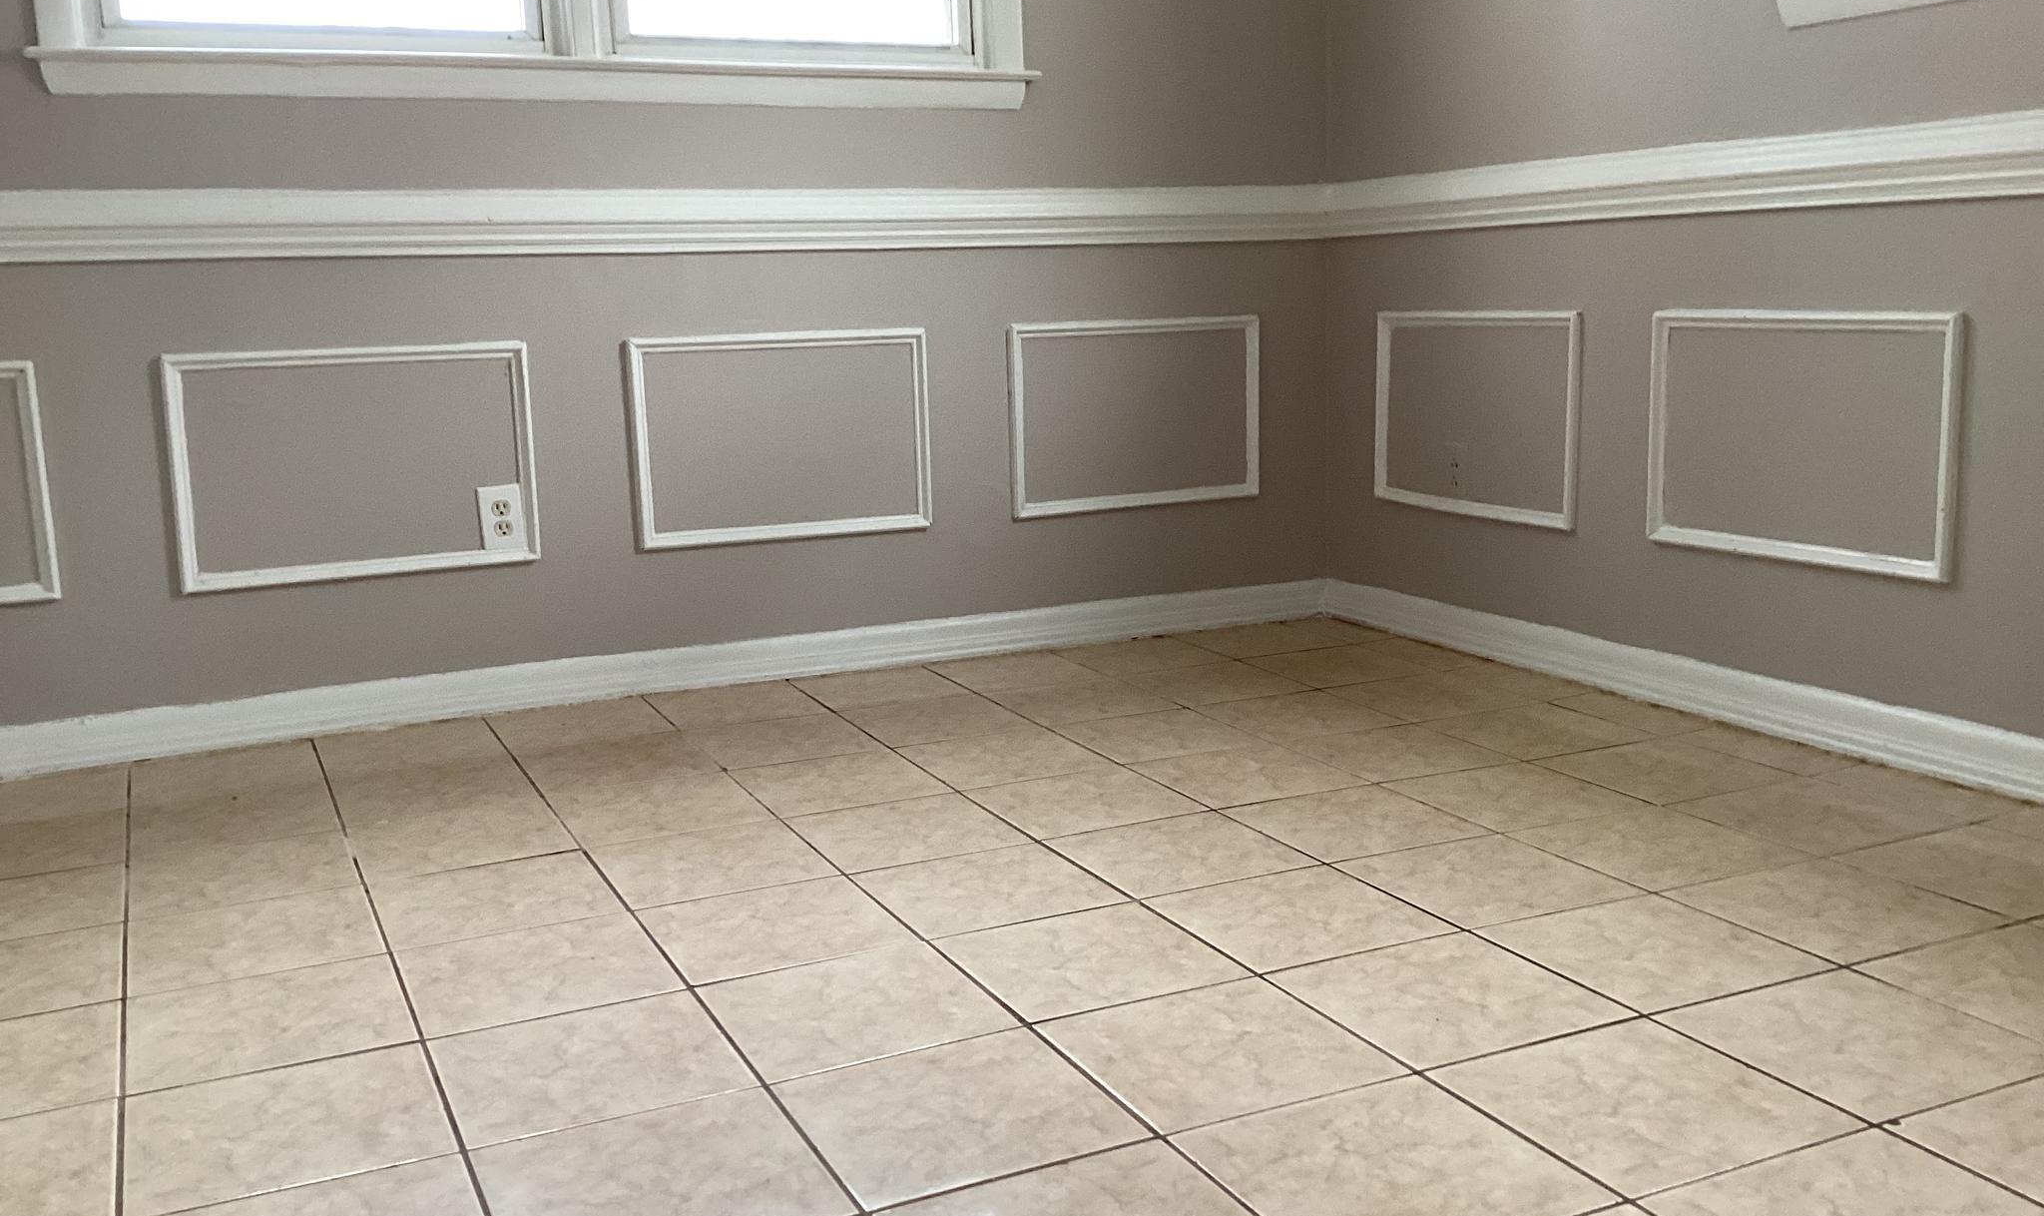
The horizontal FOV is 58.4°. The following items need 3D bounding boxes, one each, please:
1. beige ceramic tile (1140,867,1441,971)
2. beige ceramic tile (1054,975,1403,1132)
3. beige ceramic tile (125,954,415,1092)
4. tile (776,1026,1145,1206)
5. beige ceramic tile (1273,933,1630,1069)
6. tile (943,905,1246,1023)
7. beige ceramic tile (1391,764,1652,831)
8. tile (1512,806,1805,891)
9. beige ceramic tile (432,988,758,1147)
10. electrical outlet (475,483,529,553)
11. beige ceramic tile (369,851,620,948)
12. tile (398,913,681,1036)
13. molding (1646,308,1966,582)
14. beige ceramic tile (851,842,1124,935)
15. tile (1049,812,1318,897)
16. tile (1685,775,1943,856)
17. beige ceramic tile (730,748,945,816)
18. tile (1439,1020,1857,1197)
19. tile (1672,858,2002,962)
[{"bbox_3d":[0.355,0.402,2.361,0.301,0.012,0.301,-6,11,-24],"label":"beige ceramic tile"},{"bbox_3d":[0.209,0.477,1.958,0.298,0.010,0.298,-6,11,-24],"label":"beige ceramic tile"},{"bbox_3d":[-0.872,0.480,2.123,0.297,0.010,0.297,-6,11,-24],"label":"beige ceramic tile"},{"bbox_3d":[-0.066,0.507,1.832,0.297,0.010,0.297,-6,11,-24],"label":"tile"},{"bbox_3d":[0.484,0.447,2.090,0.301,0.012,0.301,-6,11,-24],"label":"beige ceramic tile"},{"bbox_3d":[0.080,0.431,2.228,0.298,0.010,0.298,-6,11,-24],"label":"tile"},{"bbox_3d":[0.776,0.295,2.884,0.301,0.012,0.301,-6,11,-24],"label":"beige ceramic tile"},{"bbox_3d":[0.903,0.340,2.603,0.297,0.010,0.297,-6,11,-24],"label":"tile"},{"bbox_3d":[-0.469,0.493,1.978,0.297,0.010,0.297,-6,11,-24],"label":"beige ceramic tile"},{"bbox_3d":[-1.013,-0.174,3.575,0.077,0.122,0.010,-9,12,-23],"label":"electrical outlet"},{"bbox_3d":[-0.726,0.403,2.518,0.298,0.010,0.298,-6,11,-24],"label":"beige ceramic tile"},{"bbox_3d":[-0.600,0.450,2.256,0.301,0.012,0.301,-6,11,-24],"label":"tile"},{"bbox_3d":[1.290,-0.288,3.093,0.020,0.417,0.642,-6,11,-24],"label":"molding"},{"bbox_3d":[-0.050,0.388,2.507,0.301,0.012,0.301,-6,11,-24],"label":"beige ceramic tile"},{"bbox_3d":[0.226,0.357,2.624,0.297,0.010,0.297,-6,11,-24],"label":"tile"},{"bbox_3d":[1.180,0.309,2.738,0.301,0.012,0.301,-6,11,-24],"label":"tile"},{"bbox_3d":[-0.307,0.296,3.040,0.298,0.010,0.298,-6,11,-24],"label":"beige ceramic tile"},{"bbox_3d":[0.611,0.490,1.811,0.297,0.010,0.297,-6,11,-24],"label":"tile"},{"bbox_3d":[1.031,0.384,2.332,0.297,0.010,0.297,-6,11,-24],"label":"tile"}]

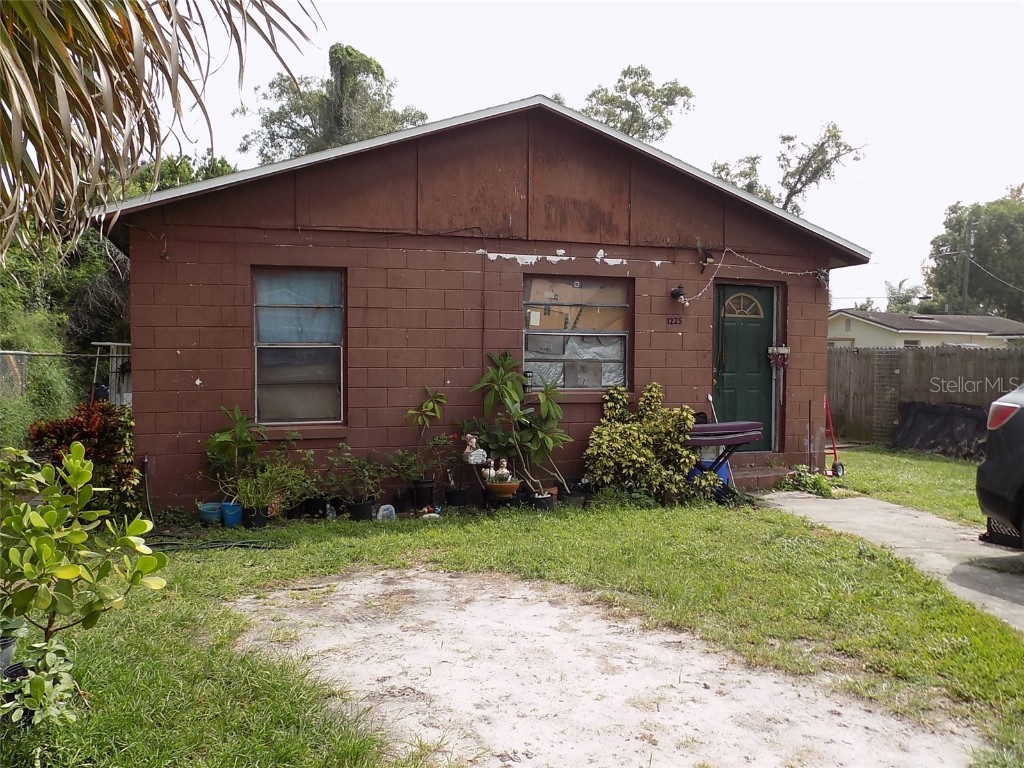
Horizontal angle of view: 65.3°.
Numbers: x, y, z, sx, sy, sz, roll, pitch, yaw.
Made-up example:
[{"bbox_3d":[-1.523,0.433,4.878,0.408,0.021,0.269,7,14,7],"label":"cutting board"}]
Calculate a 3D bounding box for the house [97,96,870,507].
[{"bbox_3d":[-1.301,-0.994,13.308,8.534,4.277,10.400,0,2,-18],"label":"house"}]

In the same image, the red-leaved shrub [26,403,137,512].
[{"bbox_3d":[-4.049,0.728,7.600,1.000,1.120,0.920,0,2,-18],"label":"red-leaved shrub"}]

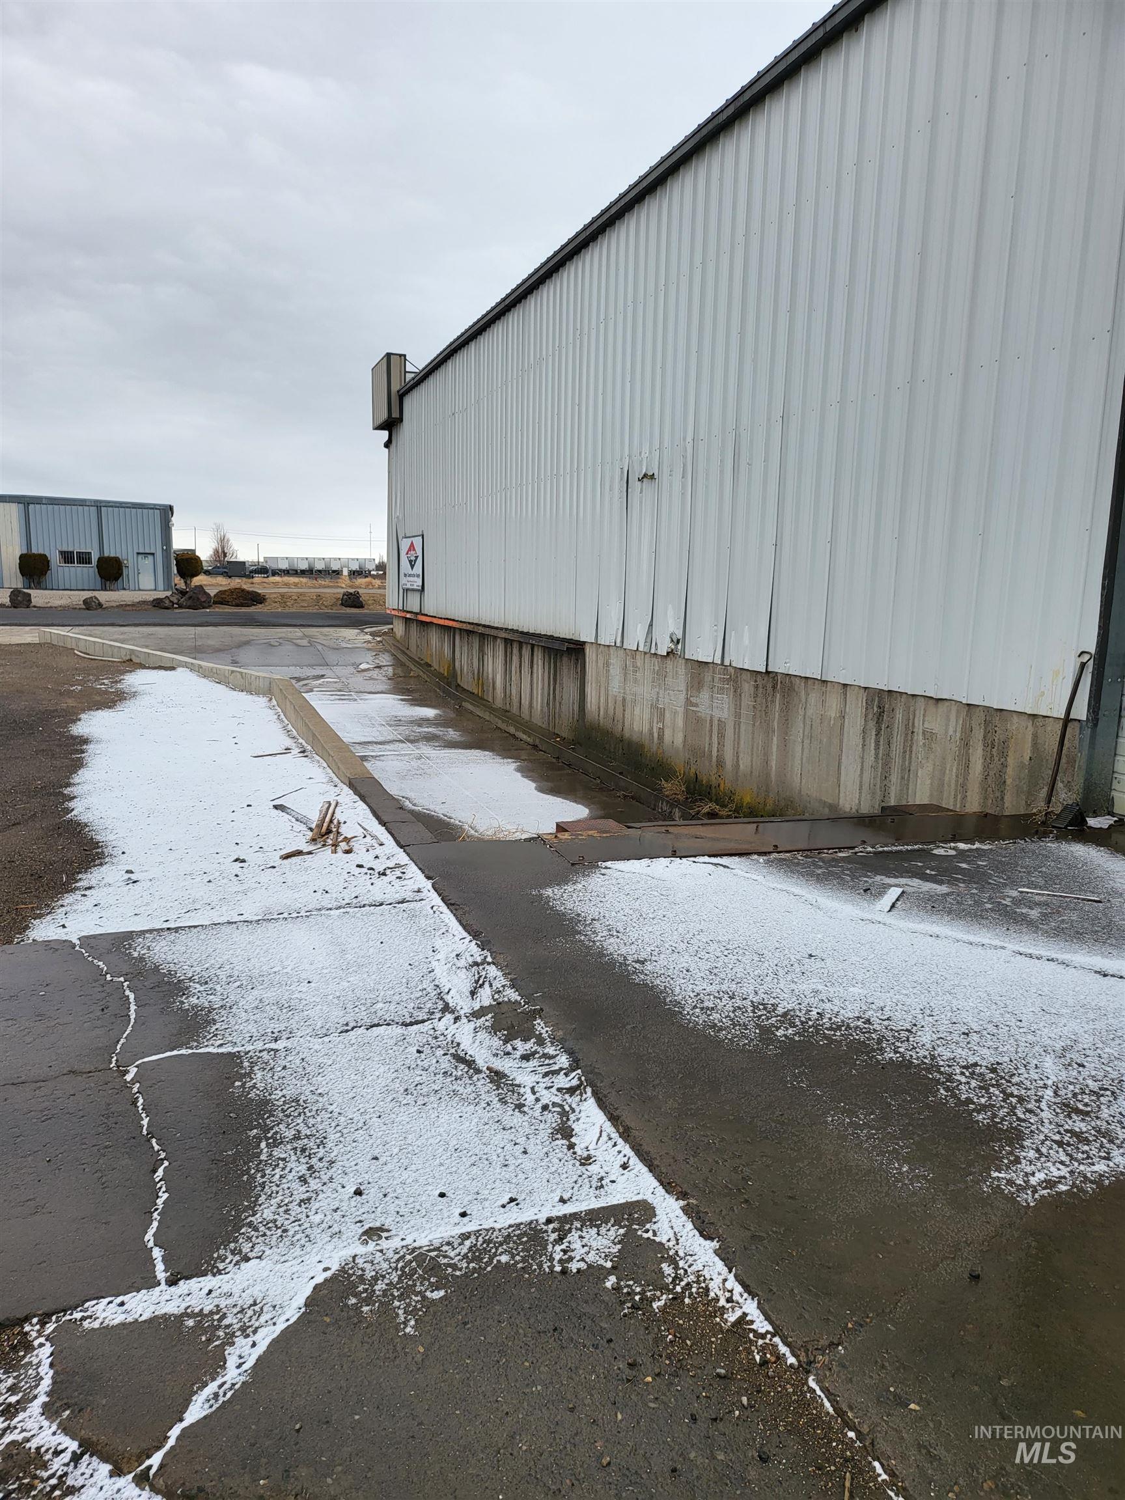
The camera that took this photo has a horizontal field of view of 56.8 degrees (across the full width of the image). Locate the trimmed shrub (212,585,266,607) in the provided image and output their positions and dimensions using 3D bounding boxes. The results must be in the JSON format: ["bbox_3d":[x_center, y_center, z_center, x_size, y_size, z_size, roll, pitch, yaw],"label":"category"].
[{"bbox_3d":[-13.718,-6.511,44.236,2.150,0.820,1.900,-2,10,-20],"label":"trimmed shrub"}]

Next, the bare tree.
[{"bbox_3d":[-78.287,-46.513,240.000,6.000,11.200,6.000,-2,10,-20],"label":"bare tree"}]

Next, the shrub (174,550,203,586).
[{"bbox_3d":[-20.456,-9.730,57.000,1.420,2.000,1.420,-2,10,-20],"label":"shrub"}]

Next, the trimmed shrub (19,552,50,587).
[{"bbox_3d":[-28.306,-9.588,55.800,1.500,1.850,1.450,-2,10,-20],"label":"trimmed shrub"}]

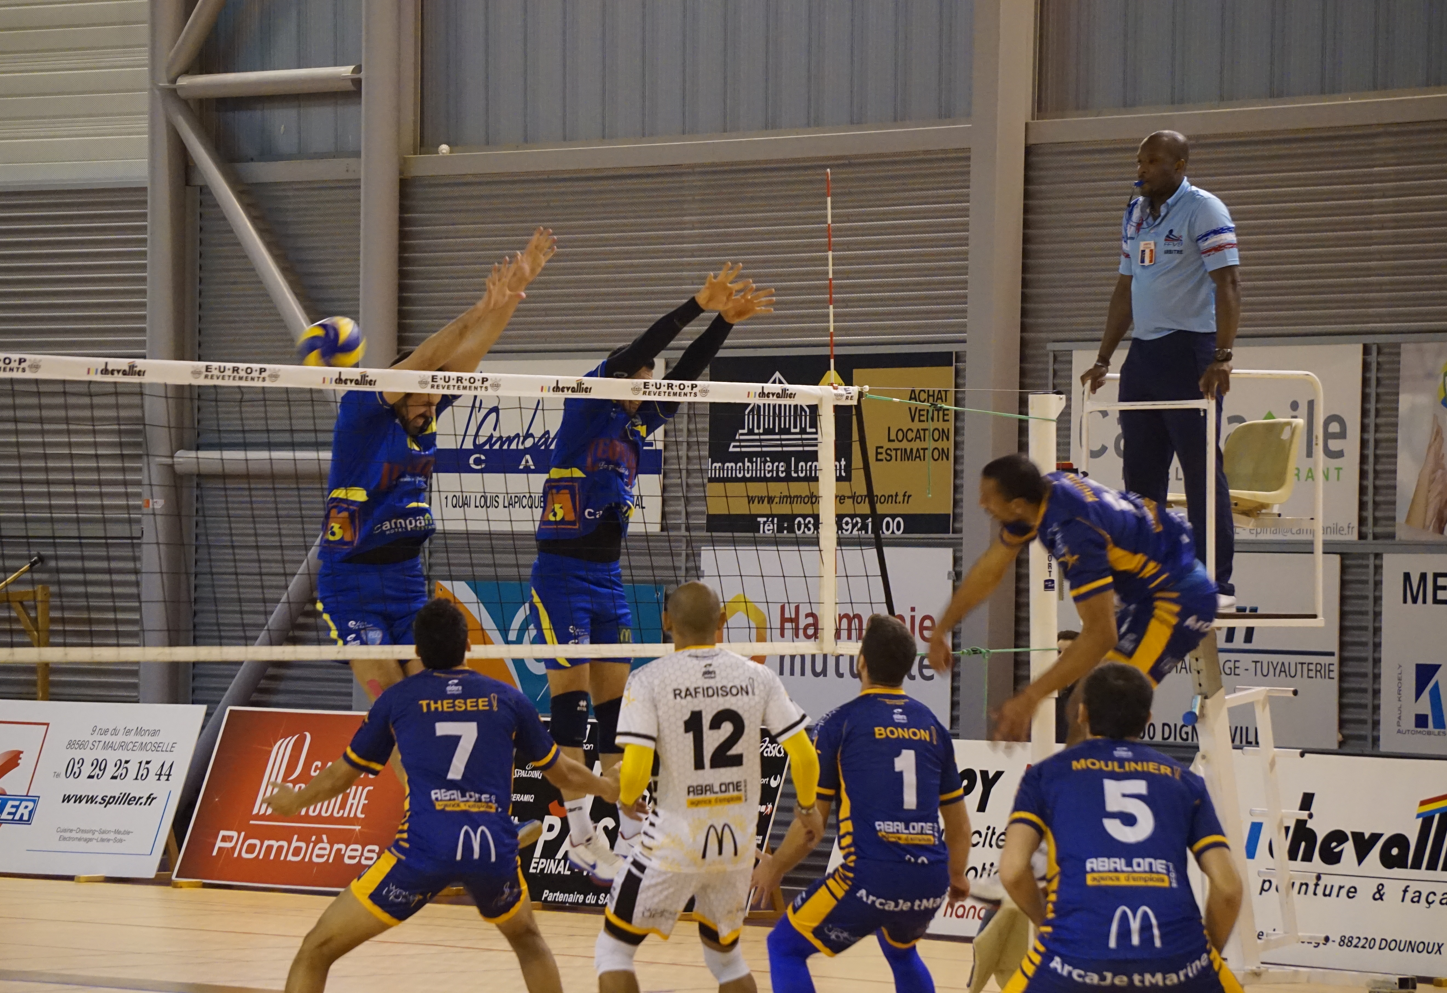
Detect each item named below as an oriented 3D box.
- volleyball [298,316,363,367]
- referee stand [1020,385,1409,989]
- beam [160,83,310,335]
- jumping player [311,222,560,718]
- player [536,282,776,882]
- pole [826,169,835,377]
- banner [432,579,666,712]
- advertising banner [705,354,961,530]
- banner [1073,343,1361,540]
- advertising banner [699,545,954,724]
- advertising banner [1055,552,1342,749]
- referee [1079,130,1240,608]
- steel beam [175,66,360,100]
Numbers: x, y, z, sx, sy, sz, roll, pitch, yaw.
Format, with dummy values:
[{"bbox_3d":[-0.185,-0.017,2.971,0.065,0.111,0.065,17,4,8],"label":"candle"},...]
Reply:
[{"bbox_3d":[-1.404,-0.537,24.200,0.210,0.210,0.210,1,-1,0],"label":"volleyball"},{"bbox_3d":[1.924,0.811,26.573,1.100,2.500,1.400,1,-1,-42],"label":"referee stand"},{"bbox_3d":[-2.886,-1.526,41.518,0.135,2.500,0.135,2,-43,-43],"label":"beam"},{"bbox_3d":[-1.074,0.171,24.162,0.680,2.250,0.900,1,-1,-42],"label":"jumping player"},{"bbox_3d":[-0.268,0.289,24.800,0.540,2.260,0.920,2,-1,-43],"label":"player"},{"bbox_3d":[0.408,-0.314,25.170,0.010,1.800,0.010,-1,0,-43],"label":"pole"},{"bbox_3d":[-1.012,0.886,39.277,0.030,0.770,2.020,1,-1,-42],"label":"banner"},{"bbox_3d":[0.598,-0.291,37.554,0.030,1.000,2.000,1,-1,-42],"label":"advertising banner"},{"bbox_3d":[2.581,-0.279,35.390,0.030,1.000,2.000,1,-1,-42],"label":"banner"},{"bbox_3d":[0.583,0.786,37.953,0.030,0.980,2.030,2,-1,-43],"label":"advertising banner"},{"bbox_3d":[2.495,0.810,35.453,0.030,1.000,2.000,1,-1,-42],"label":"advertising banner"},{"bbox_3d":[1.734,-0.499,26.400,0.450,1.840,0.670,2,-1,-43],"label":"referee"},{"bbox_3d":[-2.794,-2.539,41.443,0.140,0.140,1.711,2,-1,-43],"label":"steel beam"}]

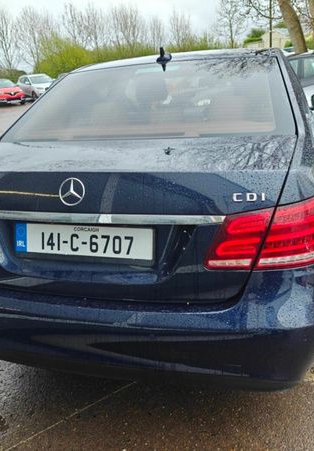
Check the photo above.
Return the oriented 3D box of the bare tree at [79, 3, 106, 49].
[{"bbox_3d":[-6.393,-18.547,43.549,2.406,8.528,2.406,-3,20,0],"label":"bare tree"}]

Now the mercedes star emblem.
[{"bbox_3d":[-0.275,-0.108,1.352,0.093,0.093,0.014,3,9,16],"label":"mercedes star emblem"}]

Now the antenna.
[{"bbox_3d":[0.045,-0.956,2.386,0.075,0.075,0.150,2,20,16],"label":"antenna"}]

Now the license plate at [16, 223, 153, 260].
[{"bbox_3d":[-0.260,0.054,1.432,0.520,0.112,0.012,2,7,16],"label":"license plate"}]

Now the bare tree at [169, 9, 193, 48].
[{"bbox_3d":[2.714,-19.455,45.673,2.414,7.799,2.414,-3,20,0],"label":"bare tree"}]

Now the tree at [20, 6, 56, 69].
[{"bbox_3d":[-11.580,-17.062,41.311,3.300,8.400,3.300,-8,20,-12],"label":"tree"}]

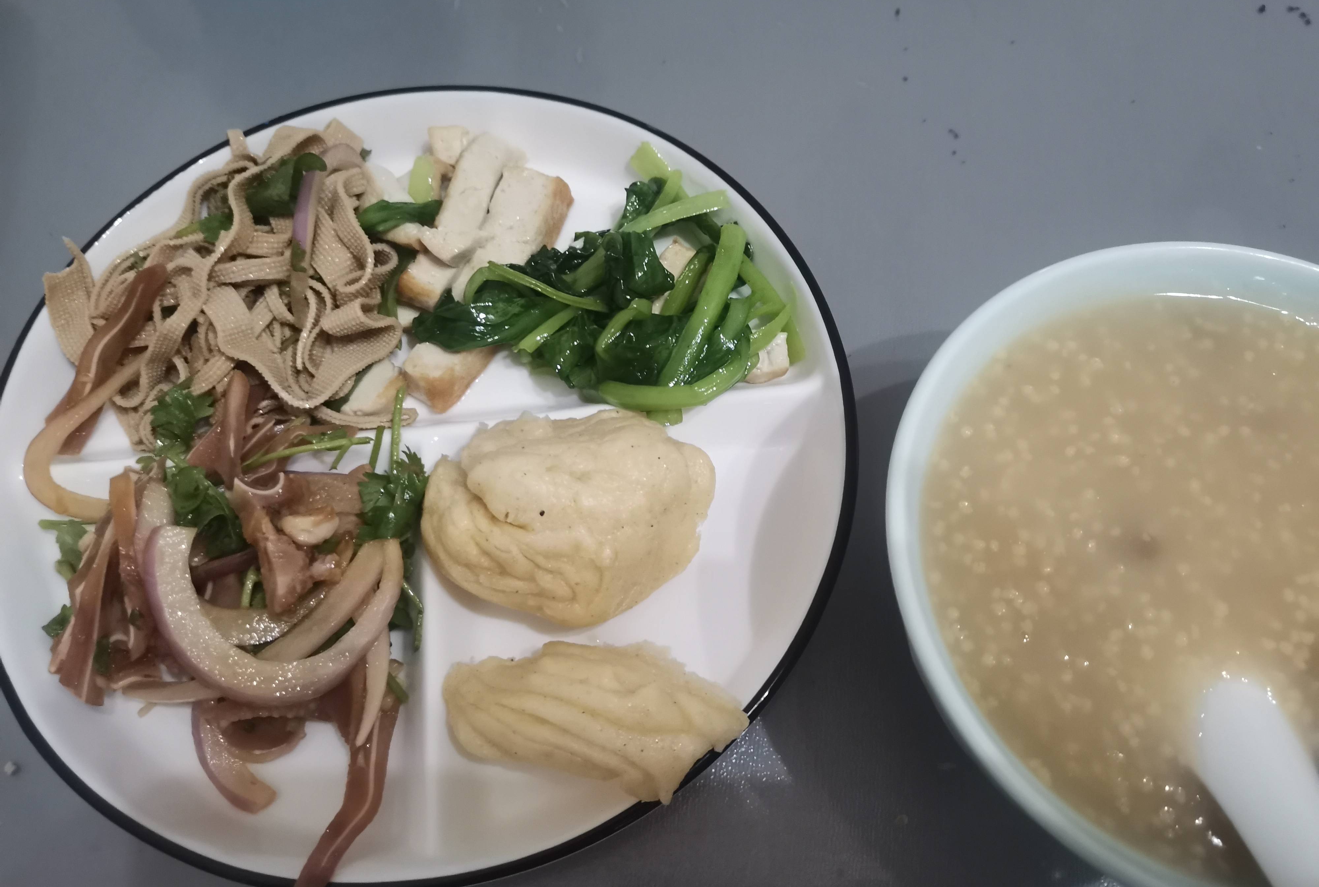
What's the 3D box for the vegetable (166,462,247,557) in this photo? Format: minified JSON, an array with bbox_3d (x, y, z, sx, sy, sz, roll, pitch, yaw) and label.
[{"bbox_3d":[-0.121,0.018,0.265,0.015,0.015,0.022,-33,69,-14],"label":"vegetable"}]

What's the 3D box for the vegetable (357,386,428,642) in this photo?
[{"bbox_3d":[-0.071,0.019,0.268,0.013,0.024,0.071,-3,65,-1],"label":"vegetable"}]

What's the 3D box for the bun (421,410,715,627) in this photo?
[{"bbox_3d":[-0.025,0.019,0.267,0.079,0.040,0.059,0,65,0],"label":"bun"}]

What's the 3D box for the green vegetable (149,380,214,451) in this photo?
[{"bbox_3d":[-0.133,-0.008,0.277,0.013,0.013,0.019,0,65,0],"label":"green vegetable"}]

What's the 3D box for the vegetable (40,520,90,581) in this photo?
[{"bbox_3d":[-0.164,0.029,0.273,0.011,0.011,0.014,-18,66,-8],"label":"vegetable"}]

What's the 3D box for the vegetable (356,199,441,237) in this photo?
[{"bbox_3d":[-0.081,-0.070,0.309,0.026,0.010,0.007,-7,65,-3],"label":"vegetable"}]

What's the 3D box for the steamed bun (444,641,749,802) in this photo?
[{"bbox_3d":[-0.016,0.068,0.245,0.077,0.036,0.032,13,66,6],"label":"steamed bun"}]

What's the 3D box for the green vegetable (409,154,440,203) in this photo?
[{"bbox_3d":[-0.078,-0.087,0.327,0.008,0.007,0.017,4,65,2],"label":"green vegetable"}]

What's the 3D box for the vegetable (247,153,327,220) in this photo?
[{"bbox_3d":[-0.113,-0.078,0.301,0.022,0.014,0.017,-9,66,-4],"label":"vegetable"}]

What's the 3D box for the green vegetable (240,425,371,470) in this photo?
[{"bbox_3d":[-0.097,0.001,0.273,0.035,0.008,0.009,-7,65,-3],"label":"green vegetable"}]

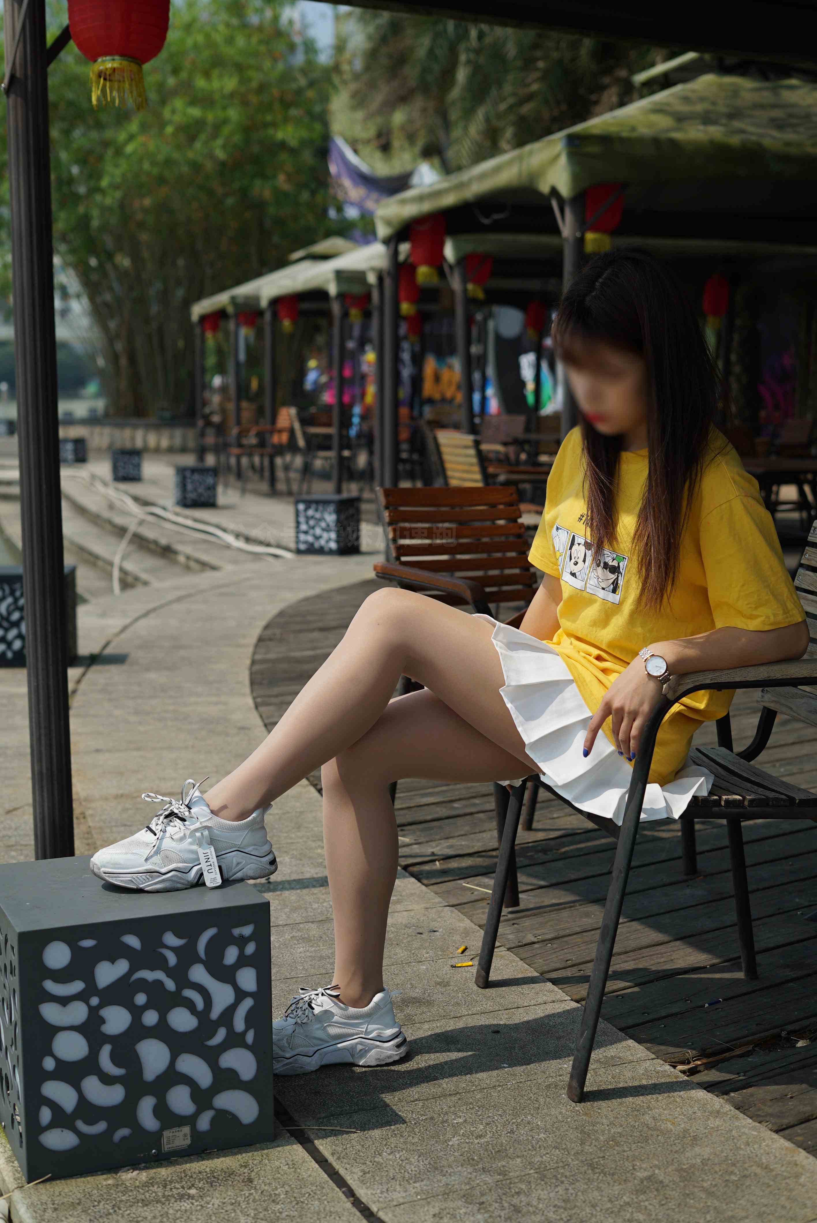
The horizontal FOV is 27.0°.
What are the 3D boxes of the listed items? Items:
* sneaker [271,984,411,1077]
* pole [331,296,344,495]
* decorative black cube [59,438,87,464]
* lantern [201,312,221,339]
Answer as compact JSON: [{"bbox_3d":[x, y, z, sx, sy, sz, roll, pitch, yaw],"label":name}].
[{"bbox_3d":[-0.147,0.628,2.590,0.275,0.122,0.105,-2,8,-13],"label":"sneaker"},{"bbox_3d":[-0.646,-1.957,15.739,0.085,1.970,0.085,-1,7,-2],"label":"pole"},{"bbox_3d":[-5.030,-2.373,25.203,0.360,0.360,0.360,3,8,23],"label":"decorative black cube"},{"bbox_3d":[-2.455,-3.594,21.200,0.200,0.420,0.200,-1,7,-7],"label":"lantern"}]

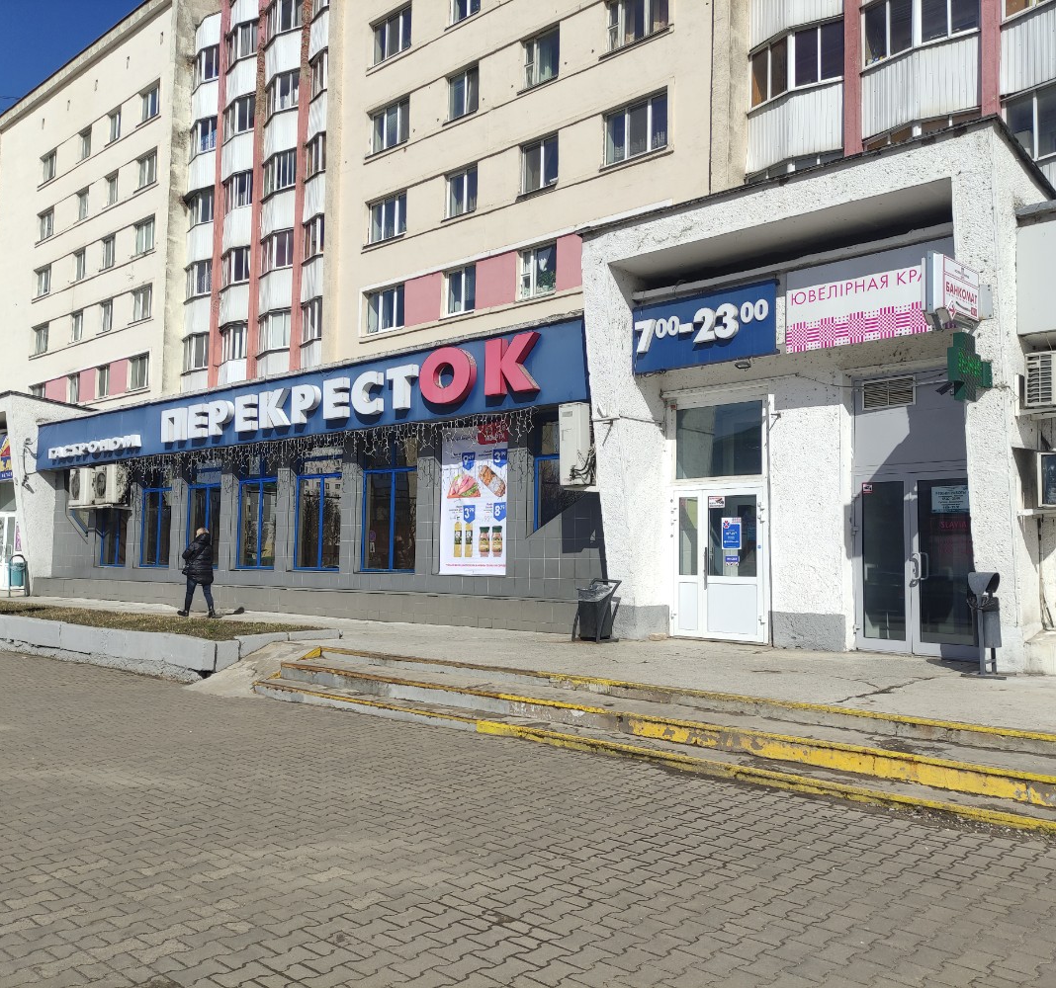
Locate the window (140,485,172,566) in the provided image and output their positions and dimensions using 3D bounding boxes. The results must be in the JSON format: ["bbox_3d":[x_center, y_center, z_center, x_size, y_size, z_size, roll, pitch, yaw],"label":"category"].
[{"bbox_3d":[-9.404,0.869,24.273,1.720,2.050,0.120,-3,-6,41],"label":"window"}]

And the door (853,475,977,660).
[{"bbox_3d":[4.811,0.886,11.880,1.480,2.270,0.100,-3,-6,42],"label":"door"}]

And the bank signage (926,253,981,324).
[{"bbox_3d":[4.172,-1.990,9.350,0.745,0.497,0.181,5,-6,-42],"label":"bank signage"}]

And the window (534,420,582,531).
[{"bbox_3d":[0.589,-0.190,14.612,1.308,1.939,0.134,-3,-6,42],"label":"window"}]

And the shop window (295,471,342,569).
[{"bbox_3d":[-4.318,0.608,19.843,1.700,2.000,0.120,-3,-6,41],"label":"shop window"}]

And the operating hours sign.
[{"bbox_3d":[2.454,-2.305,13.360,2.300,1.000,0.150,-3,-6,42],"label":"operating hours sign"}]

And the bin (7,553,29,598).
[{"bbox_3d":[-14.345,2.308,26.763,0.325,1.146,0.458,-3,-6,42],"label":"bin"}]

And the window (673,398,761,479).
[{"bbox_3d":[2.744,-0.762,13.725,1.413,1.036,0.115,-3,-6,42],"label":"window"}]

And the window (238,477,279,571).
[{"bbox_3d":[-5.687,0.594,20.145,1.547,2.025,0.134,-3,-6,42],"label":"window"}]

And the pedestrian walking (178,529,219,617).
[{"bbox_3d":[-6.233,1.480,17.942,0.680,1.660,0.500,-3,-5,38],"label":"pedestrian walking"}]

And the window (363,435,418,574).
[{"bbox_3d":[-2.493,0.197,17.330,1.566,2.445,0.134,-3,-6,42],"label":"window"}]

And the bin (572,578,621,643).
[{"bbox_3d":[0.952,1.591,13.014,0.497,0.840,0.544,-3,-6,42],"label":"bin"}]

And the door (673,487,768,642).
[{"bbox_3d":[2.776,1.011,13.891,1.570,2.210,0.100,-3,-6,42],"label":"door"}]

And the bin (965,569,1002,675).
[{"bbox_3d":[4.728,1.343,9.839,0.363,1.059,0.363,-3,-6,42],"label":"bin"}]

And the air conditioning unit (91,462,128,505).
[{"bbox_3d":[-10.419,-0.231,23.785,1.050,0.926,0.306,-3,-6,42],"label":"air conditioning unit"}]

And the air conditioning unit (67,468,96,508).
[{"bbox_3d":[-12.187,-0.187,26.213,1.060,0.980,0.340,-3,-6,41],"label":"air conditioning unit"}]

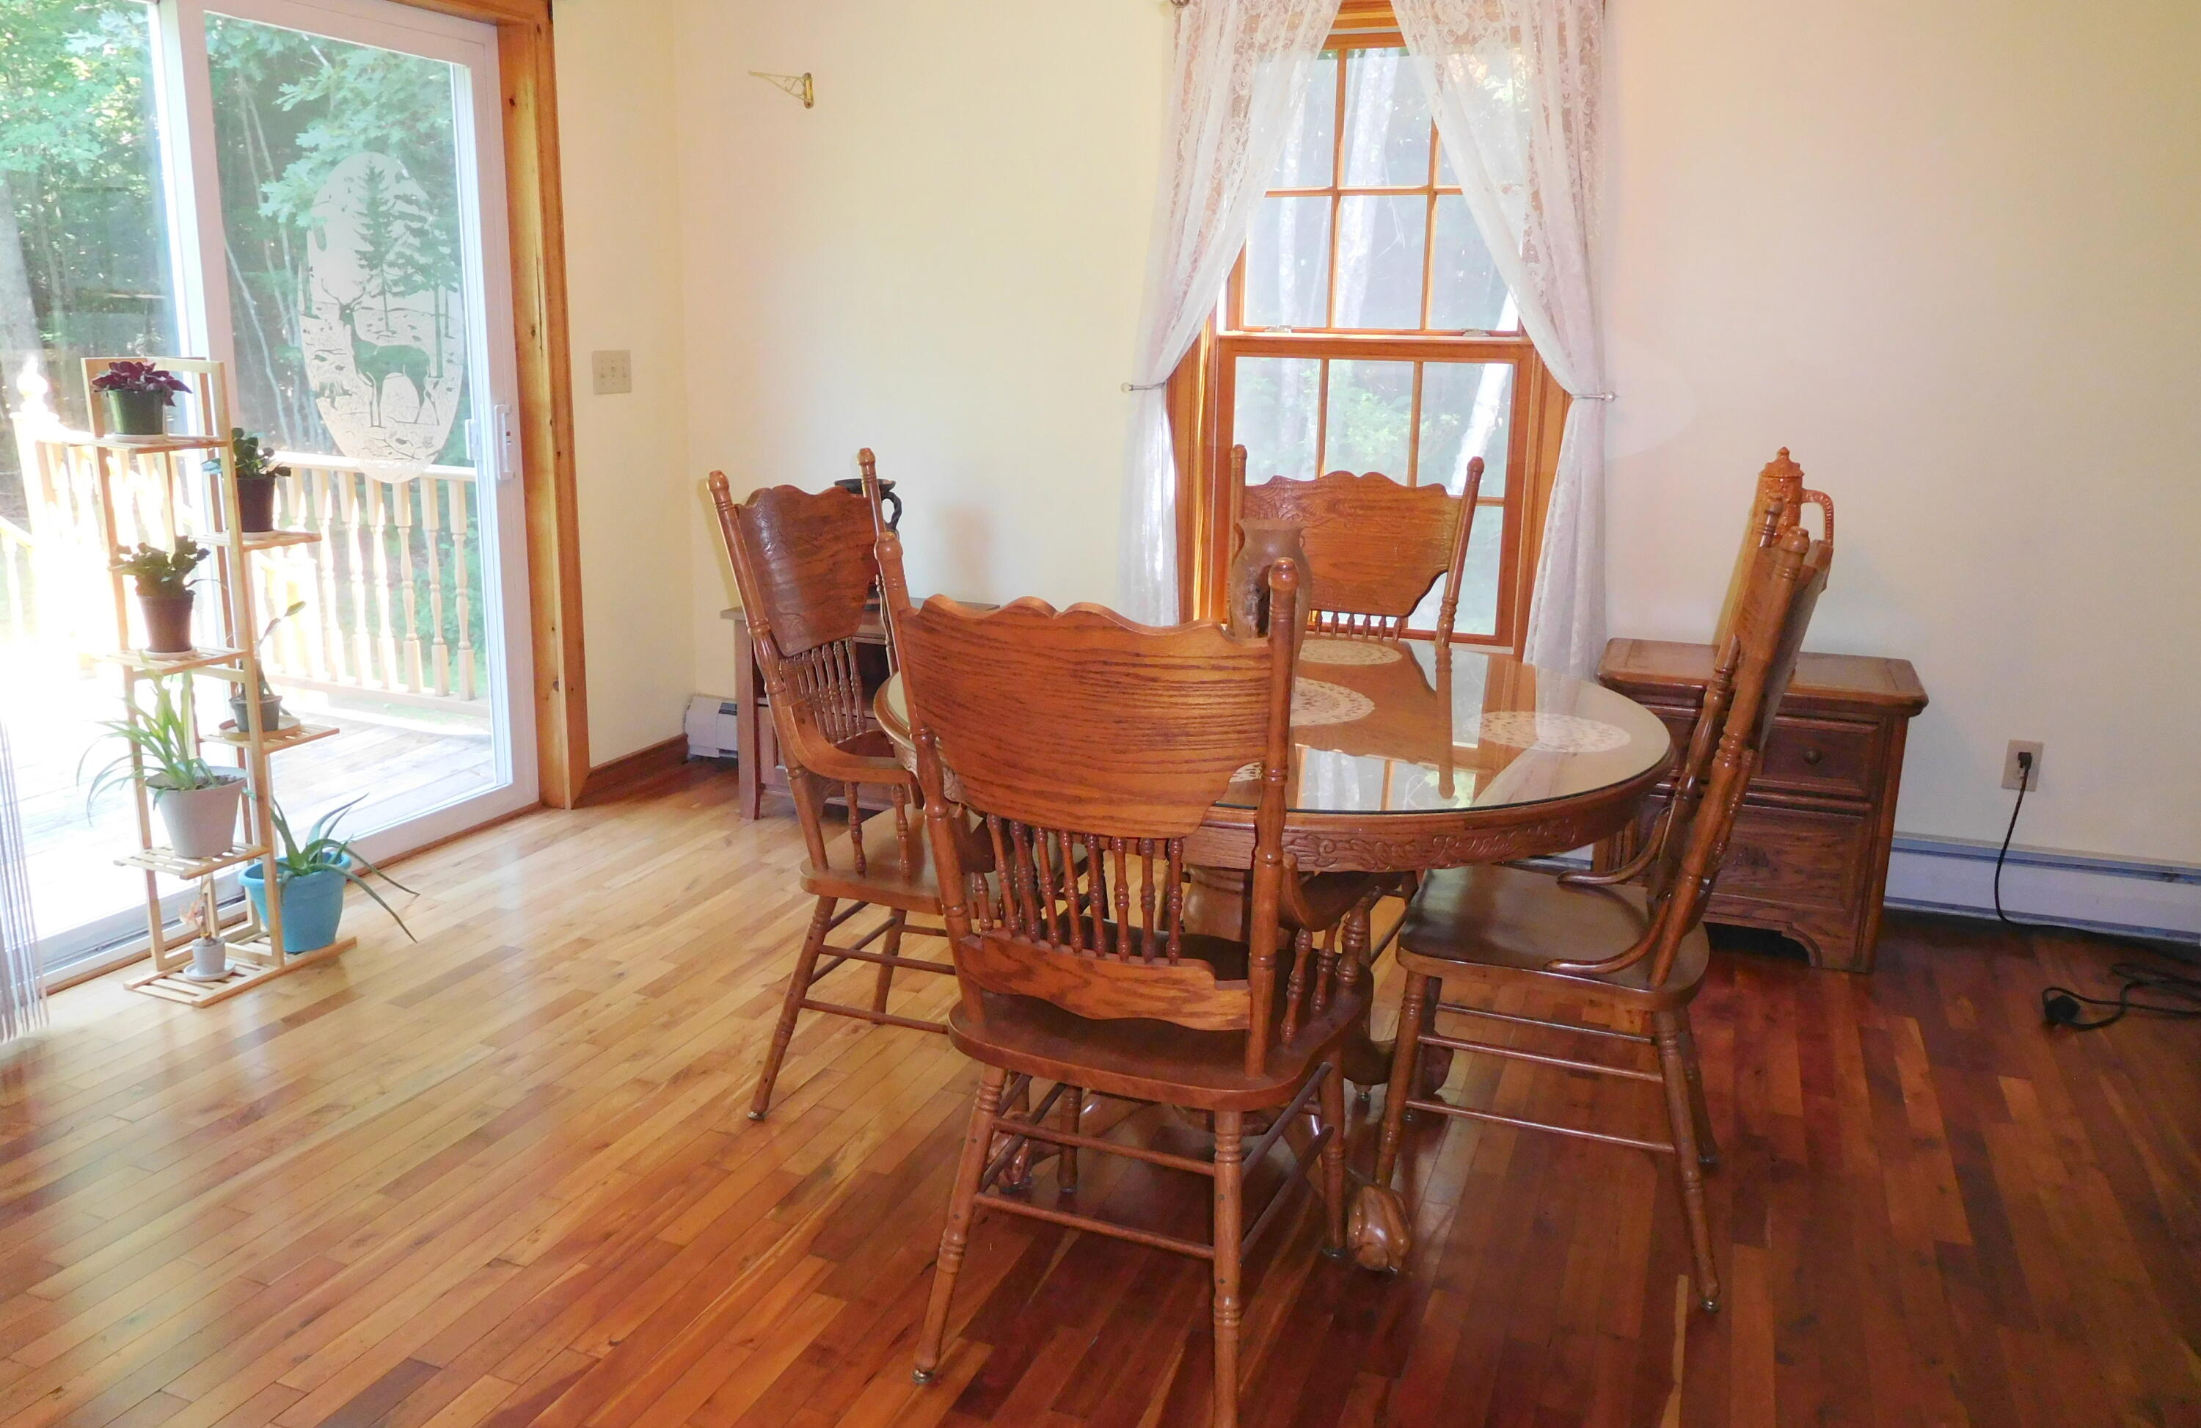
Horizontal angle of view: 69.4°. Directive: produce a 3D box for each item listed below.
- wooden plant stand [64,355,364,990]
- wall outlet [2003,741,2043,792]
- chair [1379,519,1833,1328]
[{"bbox_3d":[-1.783,-0.077,3.181,0.240,1.225,0.400,6,14,21],"label":"wooden plant stand"},{"bbox_3d":[2.118,0.122,3.647,0.070,0.114,0.012,6,14,20],"label":"wall outlet"},{"bbox_3d":[0.720,0.229,2.352,0.550,1.078,0.500,6,14,20],"label":"chair"}]

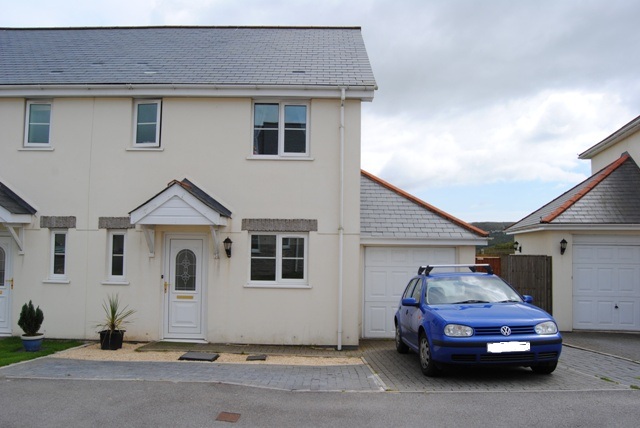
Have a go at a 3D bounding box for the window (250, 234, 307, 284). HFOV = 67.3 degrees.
[{"bbox_3d":[-0.815,0.895,9.671,1.187,1.032,0.090,1,-3,2],"label":"window"}]

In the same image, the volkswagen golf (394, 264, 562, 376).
[{"bbox_3d":[2.283,1.645,7.870,1.760,1.510,4.150,-1,-9,0],"label":"volkswagen golf"}]

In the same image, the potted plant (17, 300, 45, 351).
[{"bbox_3d":[-5.092,1.961,8.473,0.400,0.863,0.400,1,-3,1],"label":"potted plant"}]

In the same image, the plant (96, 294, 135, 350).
[{"bbox_3d":[-3.749,1.968,8.851,0.650,0.981,0.600,1,-3,1],"label":"plant"}]

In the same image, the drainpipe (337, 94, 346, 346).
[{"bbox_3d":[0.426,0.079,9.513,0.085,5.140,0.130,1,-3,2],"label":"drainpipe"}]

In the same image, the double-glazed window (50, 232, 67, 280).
[{"bbox_3d":[-5.323,0.832,9.846,0.354,1.027,0.090,1,-3,2],"label":"double-glazed window"}]

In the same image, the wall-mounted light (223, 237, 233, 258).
[{"bbox_3d":[-1.811,0.672,9.495,0.181,0.421,0.220,1,-3,2],"label":"wall-mounted light"}]

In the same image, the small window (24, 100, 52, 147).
[{"bbox_3d":[-5.738,-1.825,9.825,0.534,0.955,0.100,1,-3,1],"label":"small window"}]

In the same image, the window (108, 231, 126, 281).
[{"bbox_3d":[-4.103,0.848,9.798,0.365,1.022,0.090,1,-3,2],"label":"window"}]

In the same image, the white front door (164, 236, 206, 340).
[{"bbox_3d":[-2.693,1.474,9.639,0.832,2.103,0.100,1,-3,1],"label":"white front door"}]

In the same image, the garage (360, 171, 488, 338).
[{"bbox_3d":[2.472,0.891,13.859,3.025,4.374,5.500,1,-3,2],"label":"garage"}]

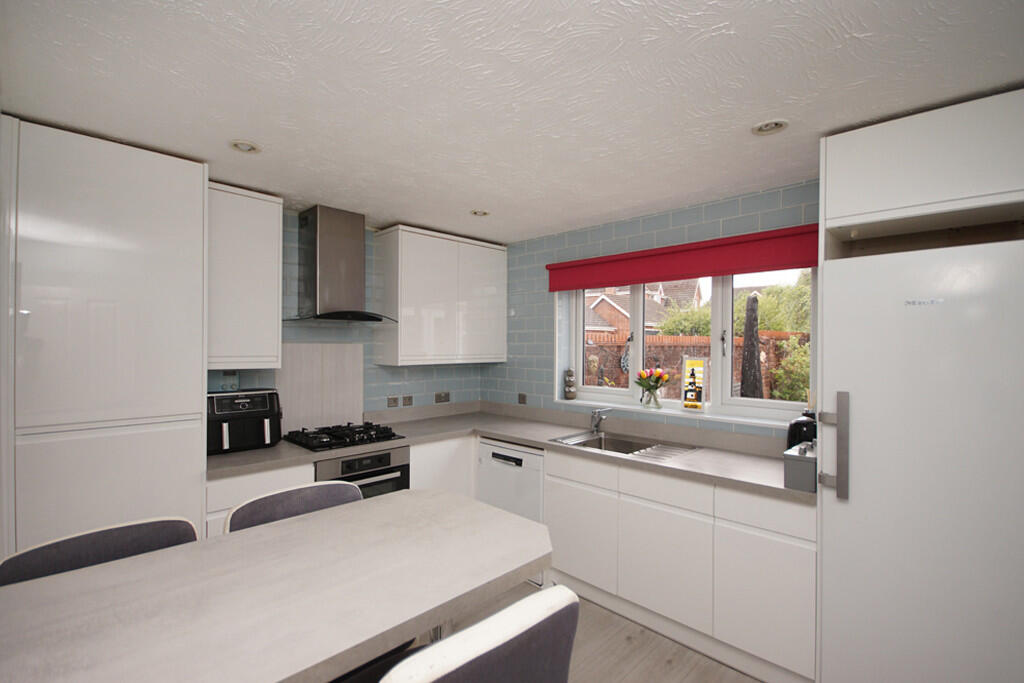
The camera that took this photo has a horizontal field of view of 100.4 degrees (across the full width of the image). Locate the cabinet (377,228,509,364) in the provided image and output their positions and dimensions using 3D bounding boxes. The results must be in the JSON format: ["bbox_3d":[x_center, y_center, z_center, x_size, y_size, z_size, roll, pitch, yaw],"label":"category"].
[{"bbox_3d":[-0.530,-0.318,3.410,0.340,0.975,0.985,0,0,45],"label":"cabinet"}]

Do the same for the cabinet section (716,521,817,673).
[{"bbox_3d":[1.121,1.131,1.915,0.398,0.557,0.022,0,-1,42],"label":"cabinet section"}]

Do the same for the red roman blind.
[{"bbox_3d":[0.932,-0.492,2.750,1.745,0.220,0.060,0,0,41],"label":"red roman blind"}]

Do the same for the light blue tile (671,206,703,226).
[{"bbox_3d":[1.095,-0.772,2.665,0.194,0.099,0.010,0,0,41],"label":"light blue tile"}]

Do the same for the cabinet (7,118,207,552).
[{"bbox_3d":[-1.902,0.333,2.053,0.625,2.375,0.590,1,-1,-42],"label":"cabinet"}]

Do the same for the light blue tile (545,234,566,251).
[{"bbox_3d":[0.347,-0.786,3.383,0.202,0.104,0.010,0,-1,42],"label":"light blue tile"}]

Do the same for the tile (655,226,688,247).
[{"bbox_3d":[1.019,-0.670,2.732,0.202,0.099,0.010,0,0,41],"label":"tile"}]

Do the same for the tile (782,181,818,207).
[{"bbox_3d":[1.556,-0.780,2.274,0.200,0.102,0.009,0,-1,42],"label":"tile"}]

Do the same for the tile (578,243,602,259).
[{"bbox_3d":[0.567,-0.657,3.128,0.196,0.099,0.010,0,0,41],"label":"tile"}]

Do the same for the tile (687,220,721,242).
[{"bbox_3d":[1.170,-0.671,2.599,0.195,0.099,0.010,0,0,41],"label":"tile"}]

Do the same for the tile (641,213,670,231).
[{"bbox_3d":[0.955,-0.789,2.841,0.202,0.104,0.010,0,-1,42],"label":"tile"}]

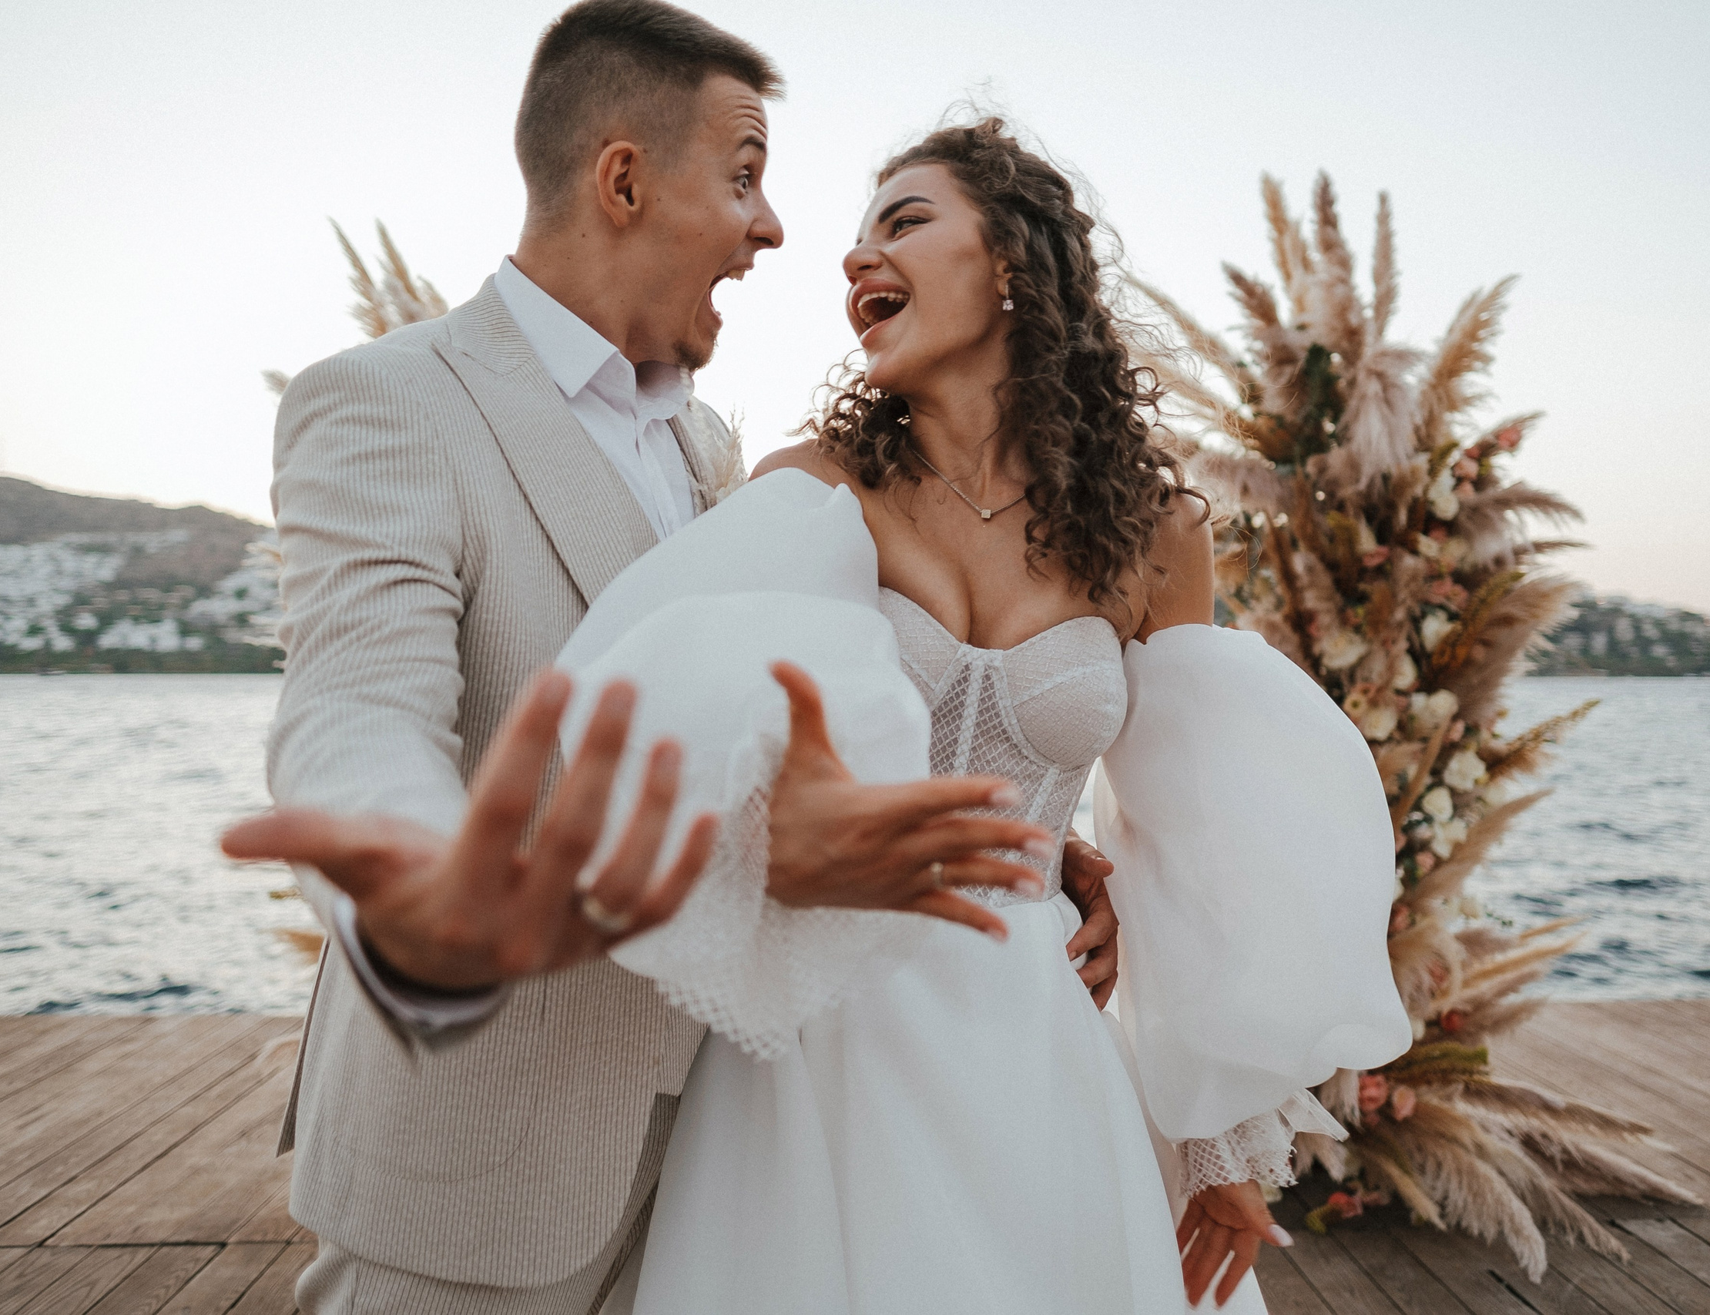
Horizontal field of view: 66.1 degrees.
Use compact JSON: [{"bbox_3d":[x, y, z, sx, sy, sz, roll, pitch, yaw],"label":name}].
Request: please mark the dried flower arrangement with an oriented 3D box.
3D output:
[{"bbox_3d":[1.340,0.075,3.170,1.350,2.420,0.980,0,-1,9],"label":"dried flower arrangement"}]

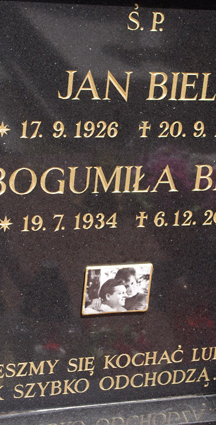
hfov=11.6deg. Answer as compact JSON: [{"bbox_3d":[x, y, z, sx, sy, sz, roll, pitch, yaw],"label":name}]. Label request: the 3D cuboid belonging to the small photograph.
[{"bbox_3d":[0.018,0.130,1.786,0.118,0.088,0.008,-2,21,-20],"label":"small photograph"}]

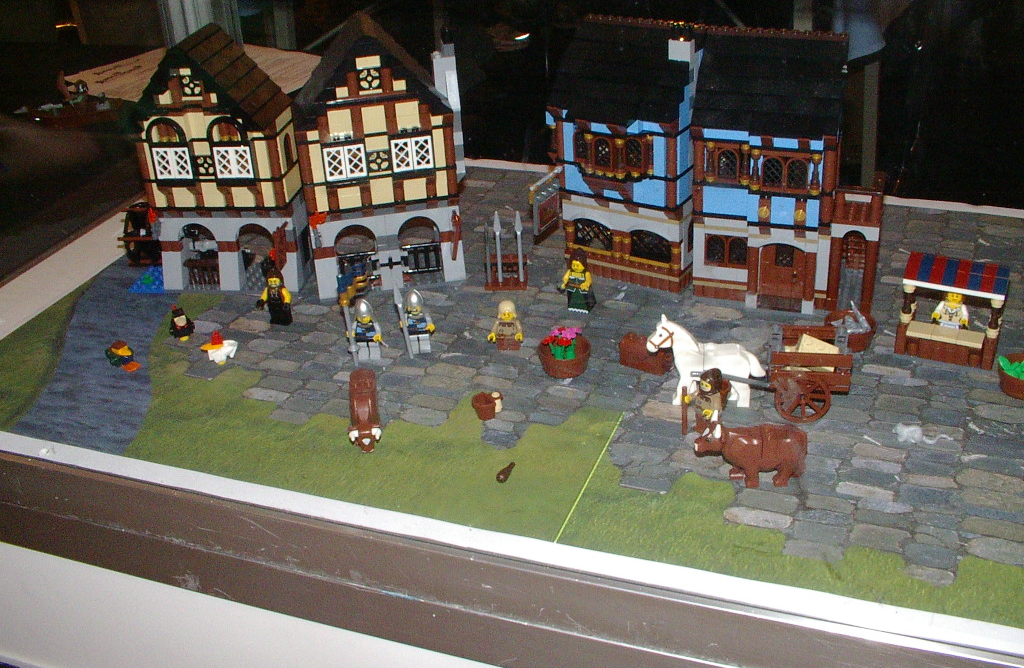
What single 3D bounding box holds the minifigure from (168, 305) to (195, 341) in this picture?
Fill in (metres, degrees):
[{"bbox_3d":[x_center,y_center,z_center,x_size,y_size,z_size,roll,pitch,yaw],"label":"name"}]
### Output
[{"bbox_3d":[-0.240,-0.009,0.814,0.018,0.025,0.015,-12,30,-13],"label":"minifigure"}]

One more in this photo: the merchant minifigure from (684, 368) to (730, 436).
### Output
[{"bbox_3d":[0.116,0.038,0.664,0.031,0.043,0.024,-24,35,-32],"label":"merchant minifigure"}]

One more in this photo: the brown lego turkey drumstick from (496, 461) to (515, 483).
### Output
[{"bbox_3d":[-0.003,0.078,0.645,0.007,0.007,0.021,9,31,21],"label":"brown lego turkey drumstick"}]

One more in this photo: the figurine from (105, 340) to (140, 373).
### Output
[{"bbox_3d":[-0.280,0.011,0.802,0.018,0.019,0.024,-26,37,-34],"label":"figurine"}]

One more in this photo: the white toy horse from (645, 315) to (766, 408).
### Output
[{"bbox_3d":[0.122,0.017,0.711,0.074,0.060,0.018,1,30,8],"label":"white toy horse"}]

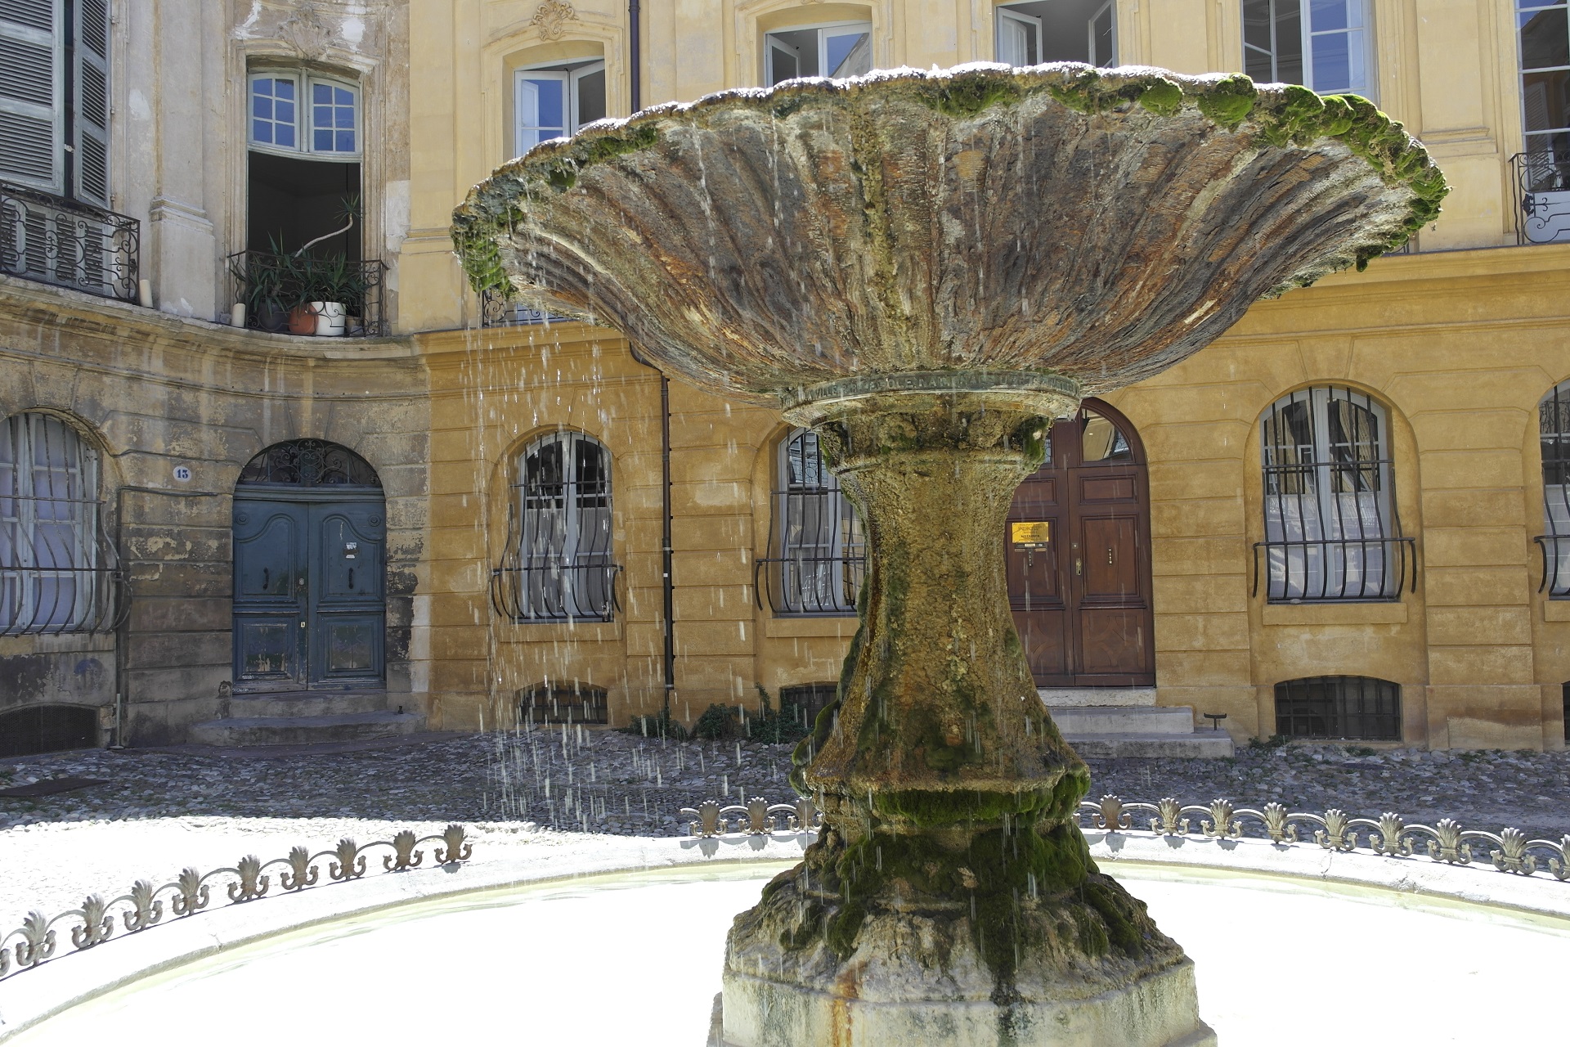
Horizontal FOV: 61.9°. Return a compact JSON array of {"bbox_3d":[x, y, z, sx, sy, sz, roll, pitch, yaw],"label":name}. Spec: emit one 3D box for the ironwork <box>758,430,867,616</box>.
[{"bbox_3d":[0.425,-0.016,14.048,1.390,1.980,0.380,-2,-3,14],"label":"ironwork"}]

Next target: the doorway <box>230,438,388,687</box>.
[{"bbox_3d":[-5.427,0.466,14.975,1.643,2.871,0.220,0,-3,-21],"label":"doorway"}]

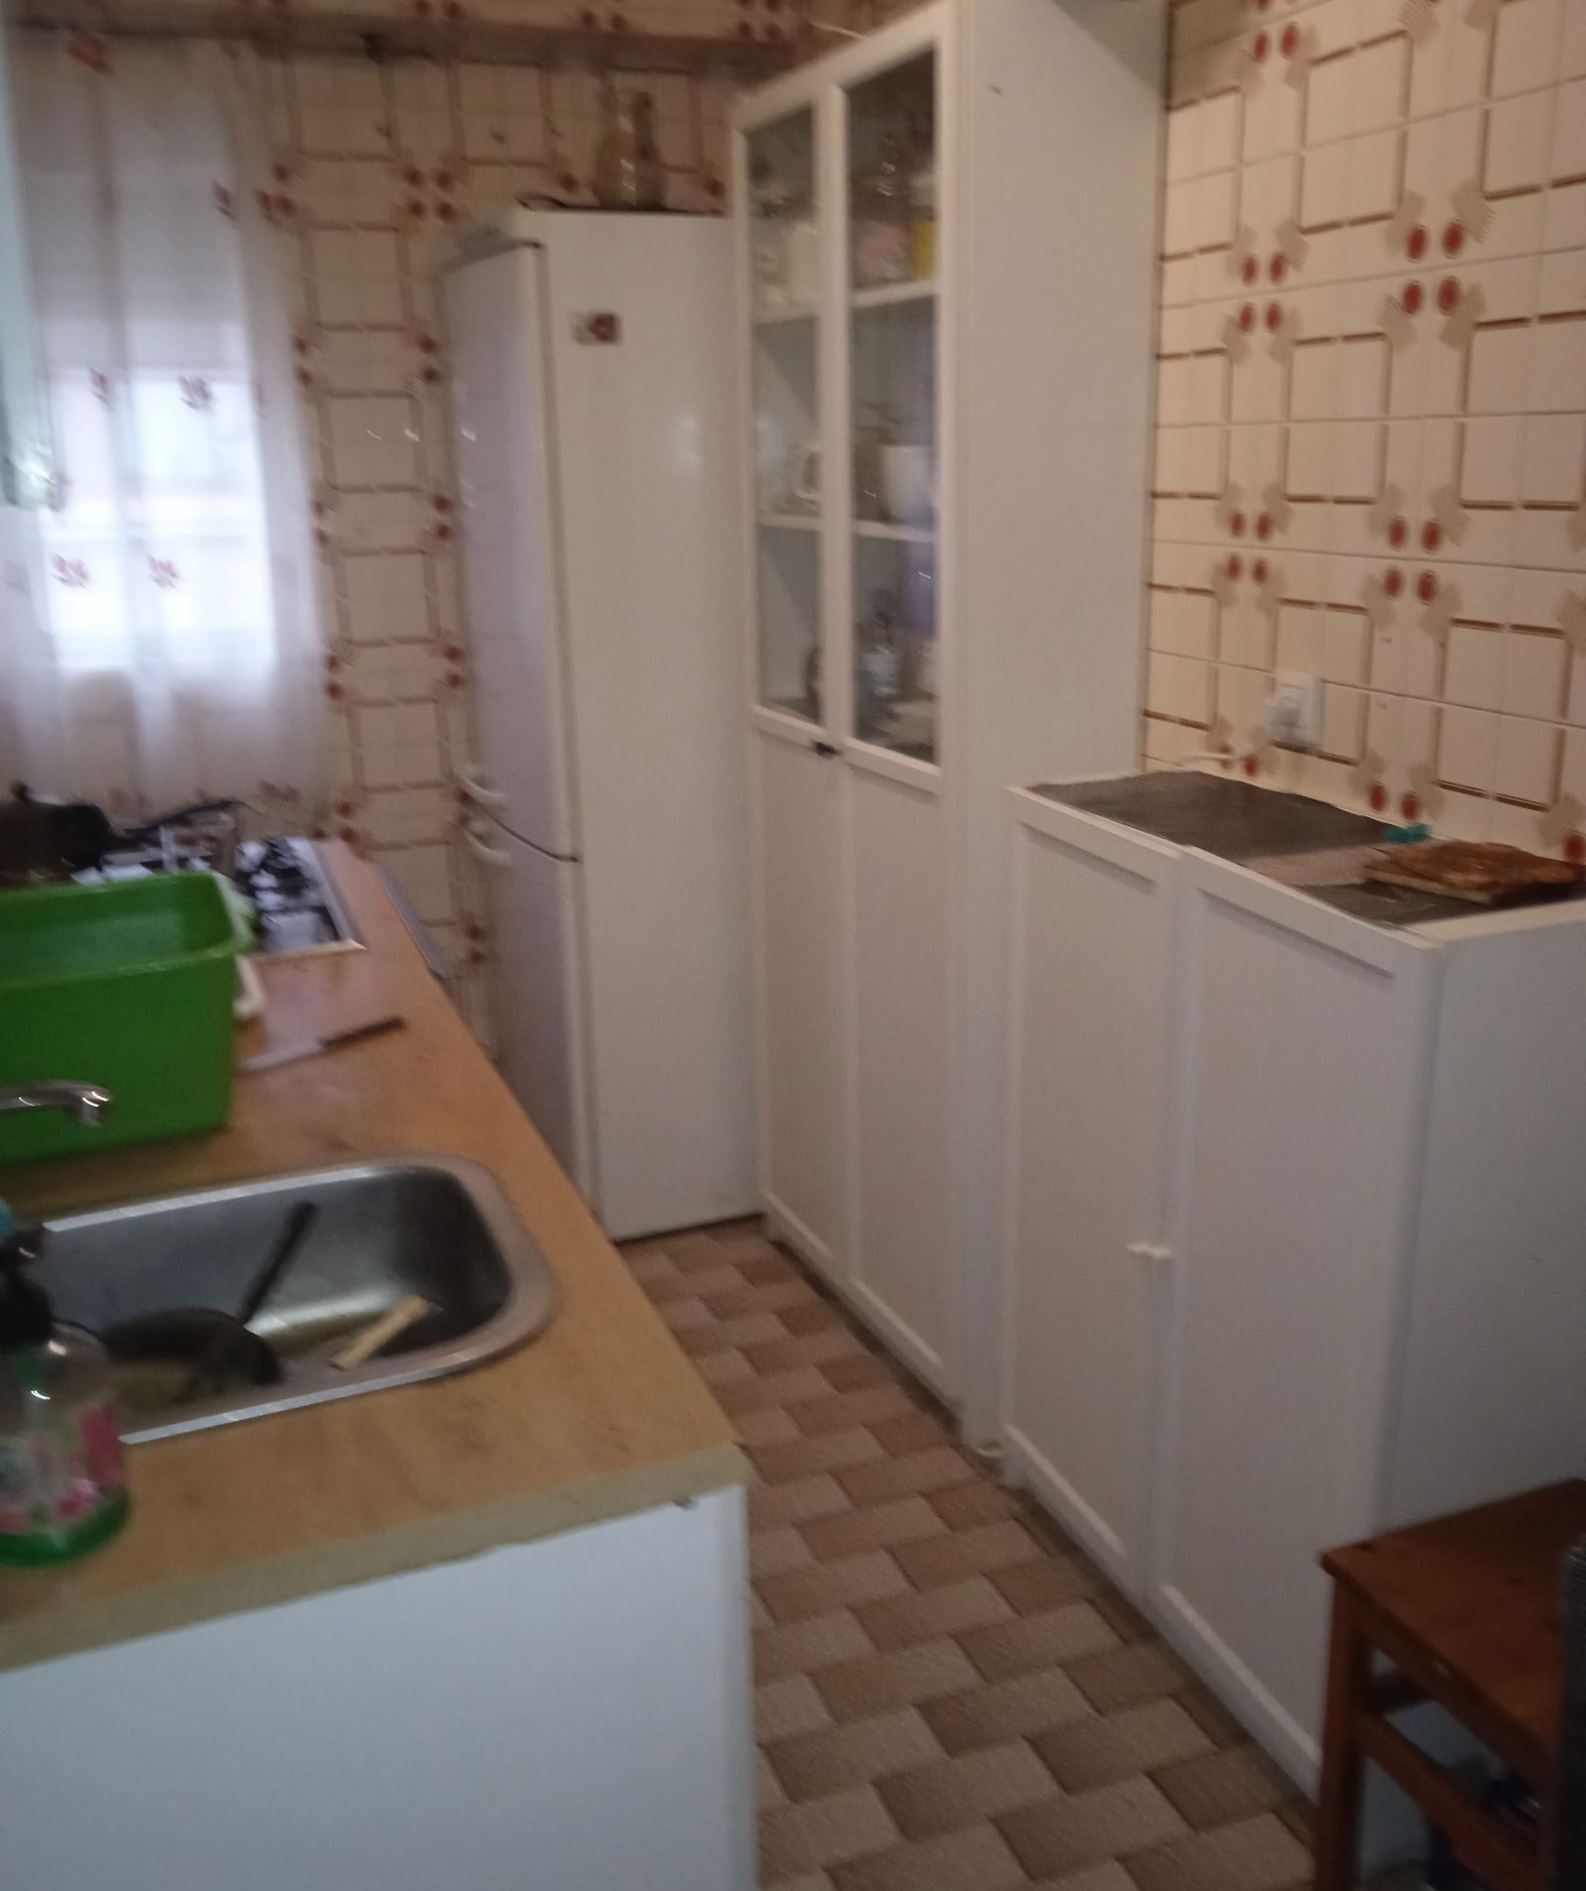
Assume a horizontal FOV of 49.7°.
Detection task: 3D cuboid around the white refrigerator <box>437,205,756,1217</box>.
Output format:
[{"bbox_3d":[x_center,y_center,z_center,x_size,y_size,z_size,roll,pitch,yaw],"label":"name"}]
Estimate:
[{"bbox_3d":[-0.271,-0.408,3.385,0.605,1.853,0.610,-9,18,-22],"label":"white refrigerator"}]

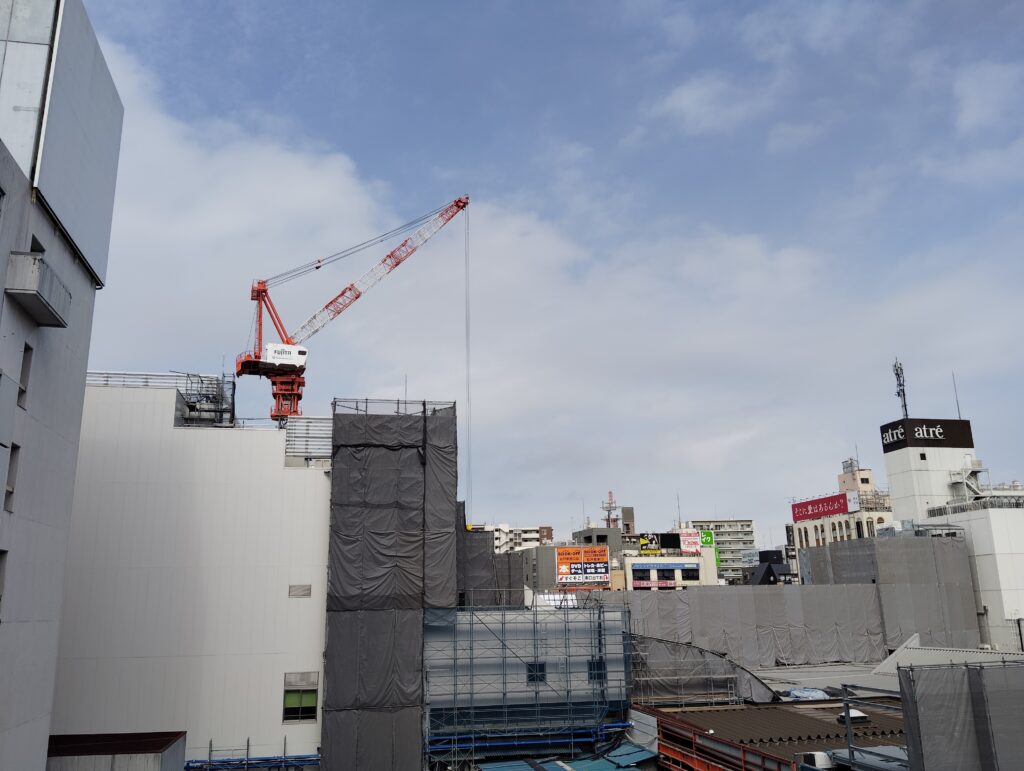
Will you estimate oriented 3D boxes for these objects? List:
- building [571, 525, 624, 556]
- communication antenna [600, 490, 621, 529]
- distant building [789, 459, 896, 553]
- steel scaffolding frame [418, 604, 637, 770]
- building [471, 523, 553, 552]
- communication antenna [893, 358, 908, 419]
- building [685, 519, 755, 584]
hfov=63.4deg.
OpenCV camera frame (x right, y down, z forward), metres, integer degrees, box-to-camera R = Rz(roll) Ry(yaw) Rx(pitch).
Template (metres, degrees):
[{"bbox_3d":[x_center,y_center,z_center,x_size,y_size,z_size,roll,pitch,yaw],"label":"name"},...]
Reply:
[{"bbox_3d":[17.265,43.143,172.309,9.000,27.000,11.000,2,-15,-12],"label":"building"},{"bbox_3d":[22.567,28.701,188.831,3.800,9.610,3.800,2,-15,-12],"label":"communication antenna"},{"bbox_3d":[67.695,35.053,162.199,12.000,38.520,20.300,2,-15,-12],"label":"distant building"},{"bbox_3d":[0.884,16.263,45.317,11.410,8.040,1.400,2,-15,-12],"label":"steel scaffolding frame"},{"bbox_3d":[-0.397,60.527,271.439,25.500,28.000,12.000,2,-15,-12],"label":"building"},{"bbox_3d":[48.768,0.532,103.542,1.200,8.150,1.200,2,-15,-12],"label":"communication antenna"},{"bbox_3d":[67.886,58.903,274.537,19.500,27.000,12.000,2,-15,-12],"label":"building"}]

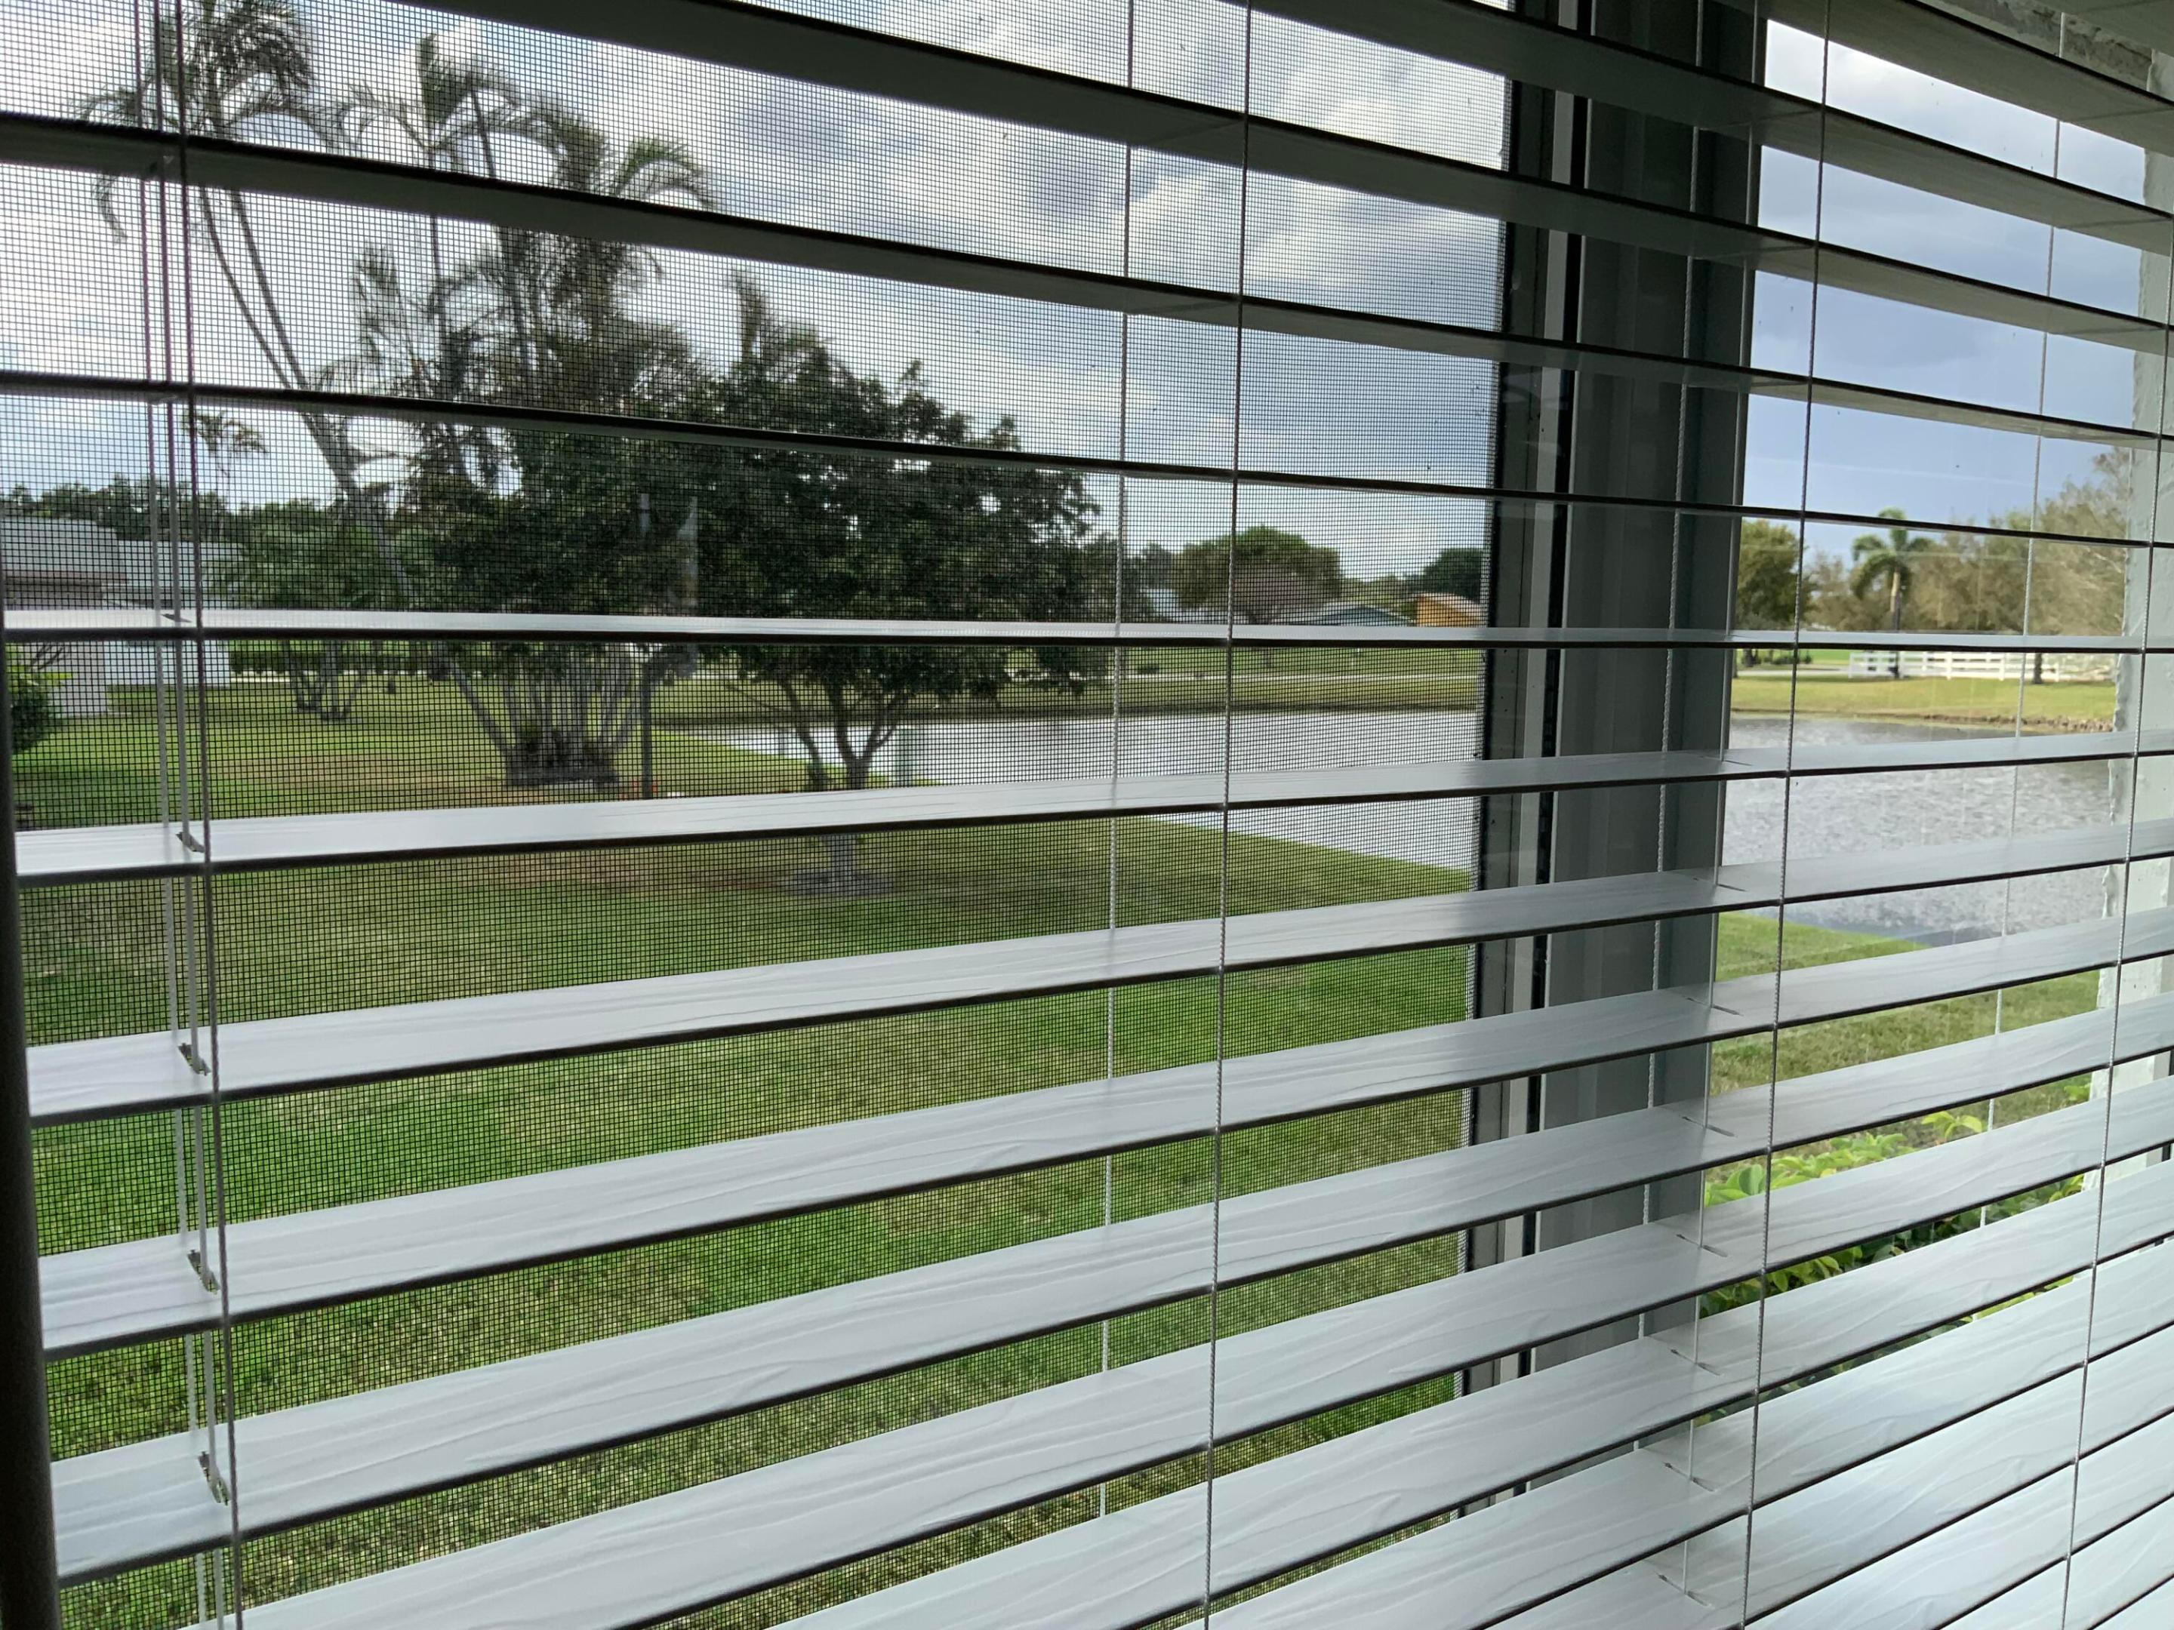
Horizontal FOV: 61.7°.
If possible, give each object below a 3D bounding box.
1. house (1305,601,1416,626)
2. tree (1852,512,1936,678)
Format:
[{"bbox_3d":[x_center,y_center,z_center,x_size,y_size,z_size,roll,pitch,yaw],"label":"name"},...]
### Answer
[{"bbox_3d":[22.032,-15.597,150.000,9.500,4.200,11.000,-1,6,-14],"label":"house"},{"bbox_3d":[37.653,-10.384,85.000,4.100,7.900,4.100,4,7,24],"label":"tree"}]

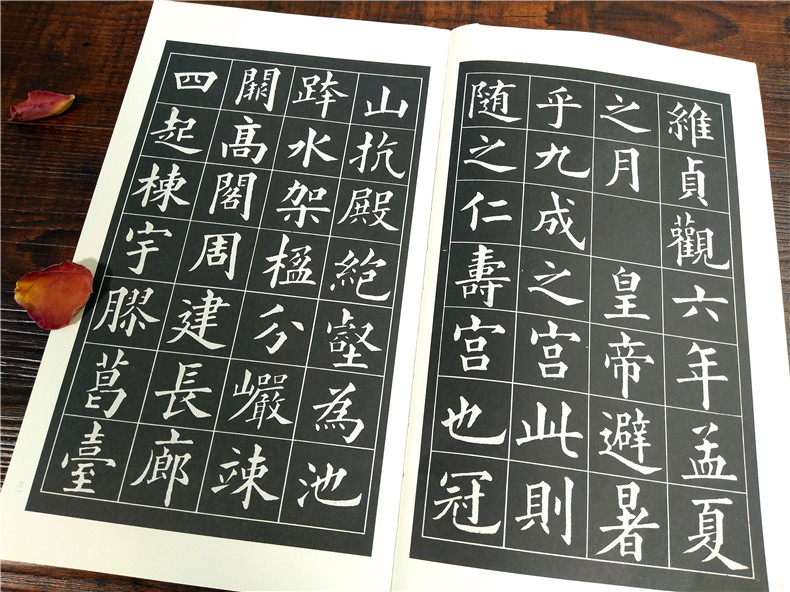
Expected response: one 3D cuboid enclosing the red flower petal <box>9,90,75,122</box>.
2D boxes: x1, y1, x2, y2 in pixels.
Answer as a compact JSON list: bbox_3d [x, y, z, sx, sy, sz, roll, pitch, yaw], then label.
[{"bbox_3d":[-0.202,-0.109,0.341,0.041,0.011,0.016,-12,71,-3],"label":"red flower petal"}]

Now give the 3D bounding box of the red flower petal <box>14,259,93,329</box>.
[{"bbox_3d":[-0.172,-0.001,0.300,0.042,0.013,0.037,1,71,1],"label":"red flower petal"}]

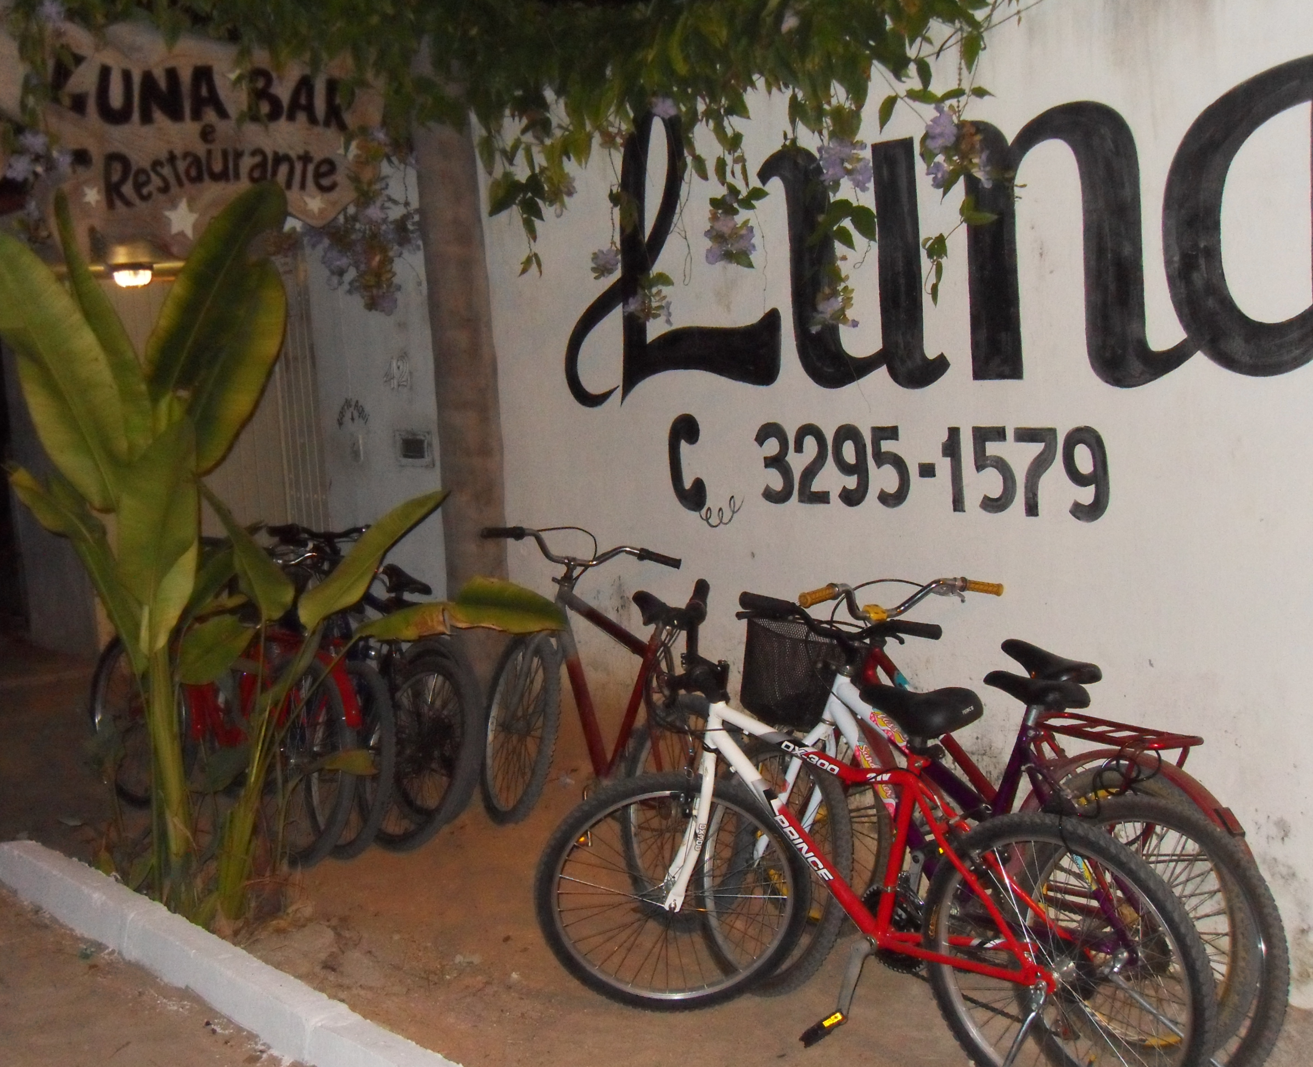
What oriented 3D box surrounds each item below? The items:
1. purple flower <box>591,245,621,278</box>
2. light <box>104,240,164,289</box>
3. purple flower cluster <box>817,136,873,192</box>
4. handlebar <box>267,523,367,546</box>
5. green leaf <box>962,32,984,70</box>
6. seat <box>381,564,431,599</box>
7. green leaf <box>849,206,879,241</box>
[{"bbox_3d":[-0.156,-0.840,5.450,0.089,0.104,0.080,-2,7,18],"label":"purple flower"},{"bbox_3d":[-2.421,-1.248,8.200,0.270,0.220,0.260,-5,7,-17],"label":"light"},{"bbox_3d":[0.502,-0.986,4.720,0.145,0.142,0.125,-2,8,7],"label":"purple flower cluster"},{"bbox_3d":[-1.200,0.002,6.500,0.530,0.090,0.150,1,4,-33],"label":"handlebar"},{"bbox_3d":[0.760,-1.161,4.250,0.054,0.092,0.025,0,8,24],"label":"green leaf"},{"bbox_3d":[-0.855,0.159,5.950,0.170,0.110,0.250,3,3,-33],"label":"seat"},{"bbox_3d":[0.540,-0.806,4.600,0.073,0.093,0.040,0,8,24],"label":"green leaf"}]

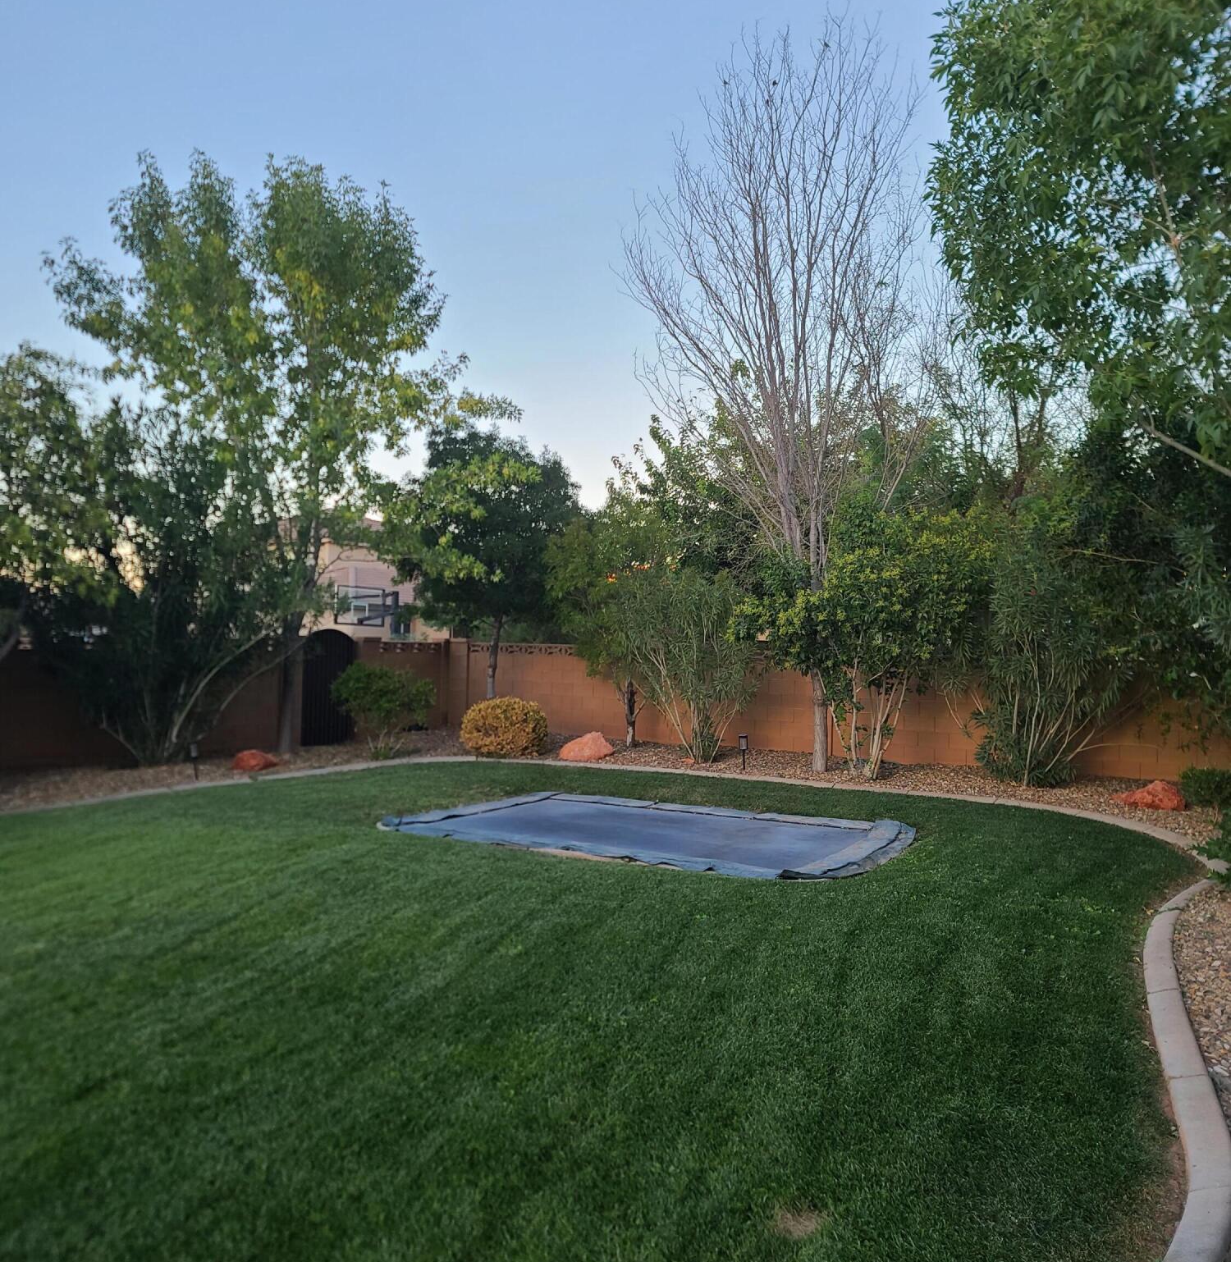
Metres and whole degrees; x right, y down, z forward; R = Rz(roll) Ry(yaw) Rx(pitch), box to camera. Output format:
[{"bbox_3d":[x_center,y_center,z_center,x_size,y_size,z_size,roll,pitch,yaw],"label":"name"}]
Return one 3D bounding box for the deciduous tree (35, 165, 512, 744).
[{"bbox_3d":[-4.613,-2.414,16.000,6.100,8.100,5.500,0,0,0],"label":"deciduous tree"}]

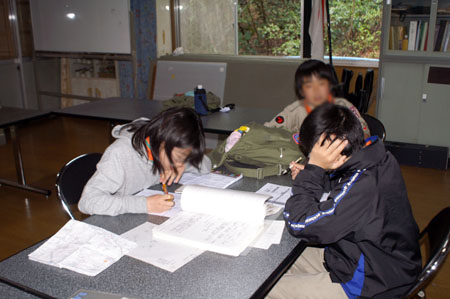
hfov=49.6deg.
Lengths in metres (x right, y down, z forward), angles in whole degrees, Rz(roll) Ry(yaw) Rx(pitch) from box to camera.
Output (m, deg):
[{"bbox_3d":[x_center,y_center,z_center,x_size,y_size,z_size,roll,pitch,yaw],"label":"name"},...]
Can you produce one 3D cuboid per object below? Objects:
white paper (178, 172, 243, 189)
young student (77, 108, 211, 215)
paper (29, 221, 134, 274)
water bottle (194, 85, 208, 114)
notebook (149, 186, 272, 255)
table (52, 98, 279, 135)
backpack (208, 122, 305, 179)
[{"bbox_3d":[-0.079,0.139,2.392,0.280,0.016,0.205,7,20,30],"label":"white paper"},{"bbox_3d":[-0.444,0.339,2.371,0.660,1.090,0.560,13,24,41],"label":"young student"},{"bbox_3d":[-0.520,0.354,1.790,0.350,0.020,0.265,7,20,30],"label":"paper"},{"bbox_3d":[-0.184,-0.380,3.716,0.092,0.220,0.092,-3,18,1],"label":"water bottle"},{"bbox_3d":[-0.041,0.258,1.863,0.367,0.105,0.300,7,20,30],"label":"notebook"},{"bbox_3d":[-0.529,0.029,4.017,1.800,0.700,0.600,7,20,30],"label":"table"},{"bbox_3d":[0.207,-0.026,2.563,0.480,0.195,0.370,1,18,14],"label":"backpack"}]

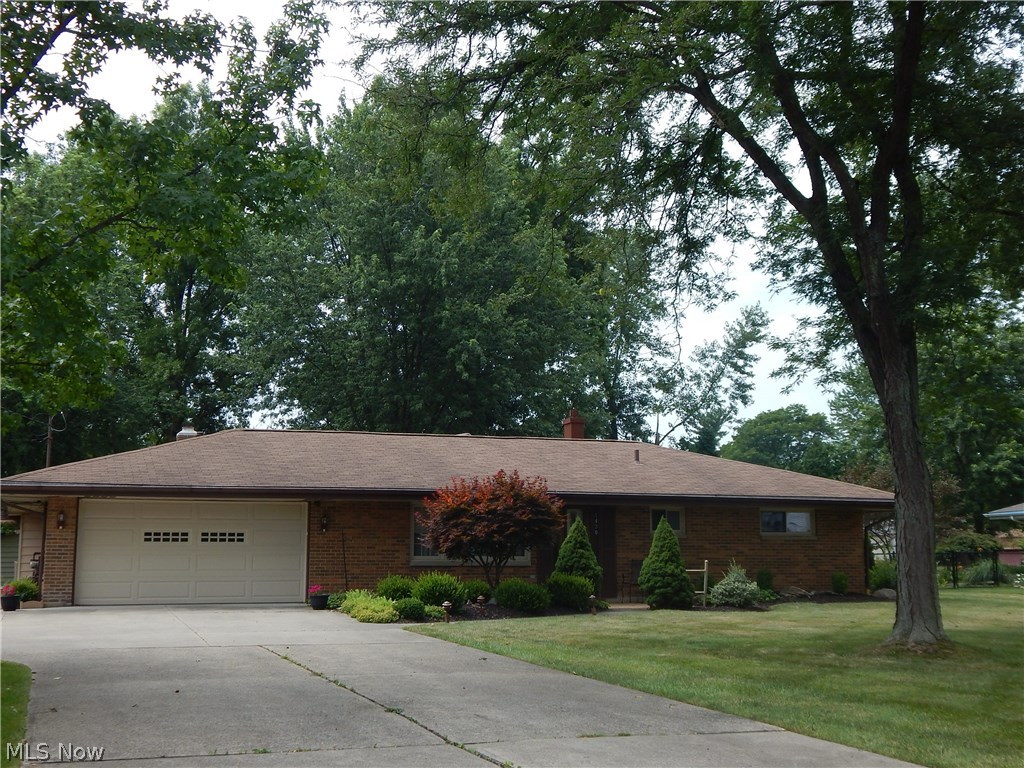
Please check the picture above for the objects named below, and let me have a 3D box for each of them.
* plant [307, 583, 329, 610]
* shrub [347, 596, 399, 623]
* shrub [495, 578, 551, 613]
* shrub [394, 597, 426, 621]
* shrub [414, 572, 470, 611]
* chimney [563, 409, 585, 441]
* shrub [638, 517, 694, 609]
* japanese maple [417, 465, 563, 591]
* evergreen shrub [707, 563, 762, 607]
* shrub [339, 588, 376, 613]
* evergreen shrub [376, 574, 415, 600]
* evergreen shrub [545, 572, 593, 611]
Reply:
[{"bbox_3d":[-3.961,4.349,26.004,0.440,0.495,0.440,3,-6,-19],"label":"plant"},{"bbox_3d":[-2.598,4.142,23.519,0.980,0.456,0.900,3,-6,-19],"label":"shrub"},{"bbox_3d":[0.221,4.221,25.595,1.147,0.646,1.050,1,-6,0],"label":"shrub"},{"bbox_3d":[-1.897,4.160,23.652,0.614,0.413,0.580,3,-6,-19],"label":"shrub"},{"bbox_3d":[-1.438,4.115,25.408,1.139,0.770,1.050,1,-6,0],"label":"shrub"},{"bbox_3d":[1.723,1.204,35.138,0.430,1.030,0.530,3,-6,-19],"label":"chimney"},{"bbox_3d":[3.308,3.789,27.232,1.199,1.931,1.150,1,-6,0],"label":"shrub"},{"bbox_3d":[-0.425,3.153,26.387,3.029,2.740,2.900,1,-6,0],"label":"japanese maple"},{"bbox_3d":[4.858,4.340,27.707,1.154,0.980,1.050,1,-6,0],"label":"evergreen shrub"},{"bbox_3d":[-3.025,4.207,24.747,0.720,0.452,0.700,3,-6,-19],"label":"shrub"},{"bbox_3d":[-2.336,4.149,25.839,0.833,0.593,0.850,3,-6,-19],"label":"evergreen shrub"},{"bbox_3d":[1.176,4.260,26.238,1.052,0.734,1.000,1,-6,0],"label":"evergreen shrub"}]

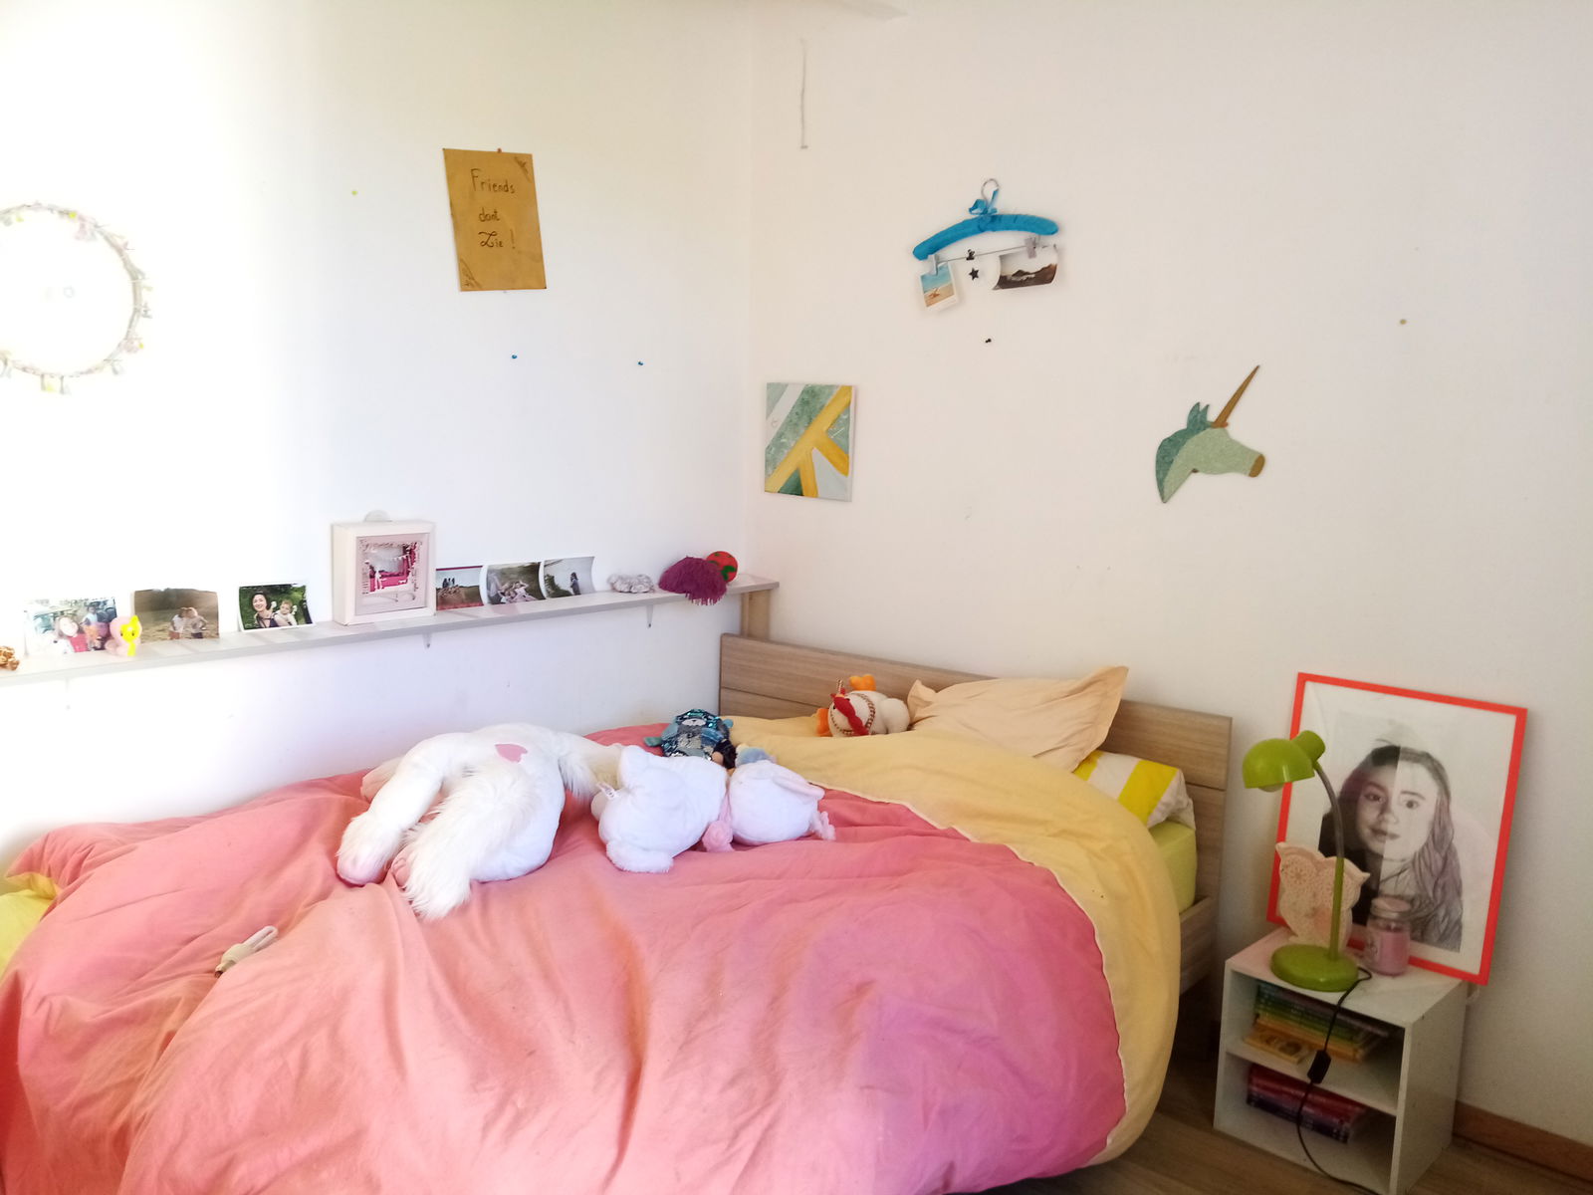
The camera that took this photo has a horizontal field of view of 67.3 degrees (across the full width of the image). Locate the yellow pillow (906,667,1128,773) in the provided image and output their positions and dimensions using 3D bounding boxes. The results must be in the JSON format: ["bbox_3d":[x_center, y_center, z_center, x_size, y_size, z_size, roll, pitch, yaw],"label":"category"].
[{"bbox_3d":[0.391,0.278,2.546,0.550,0.150,0.390,7,52,41],"label":"yellow pillow"}]

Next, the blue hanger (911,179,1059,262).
[{"bbox_3d":[0.438,-0.884,2.787,0.400,0.165,0.040,3,7,42],"label":"blue hanger"}]

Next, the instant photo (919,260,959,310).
[{"bbox_3d":[0.346,-0.755,2.899,0.088,0.107,0.004,-18,-7,42],"label":"instant photo"}]

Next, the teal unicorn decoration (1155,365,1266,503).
[{"bbox_3d":[0.863,-0.335,2.492,0.234,0.286,0.015,7,10,41],"label":"teal unicorn decoration"}]

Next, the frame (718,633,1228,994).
[{"bbox_3d":[-0.318,0.641,2.221,1.460,0.770,1.980,7,10,41],"label":"frame"}]

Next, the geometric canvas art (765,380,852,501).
[{"bbox_3d":[0.035,-0.419,3.226,0.300,0.300,0.020,10,12,41],"label":"geometric canvas art"}]

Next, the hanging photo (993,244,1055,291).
[{"bbox_3d":[0.523,-0.750,2.726,0.150,0.085,0.030,5,8,42],"label":"hanging photo"}]

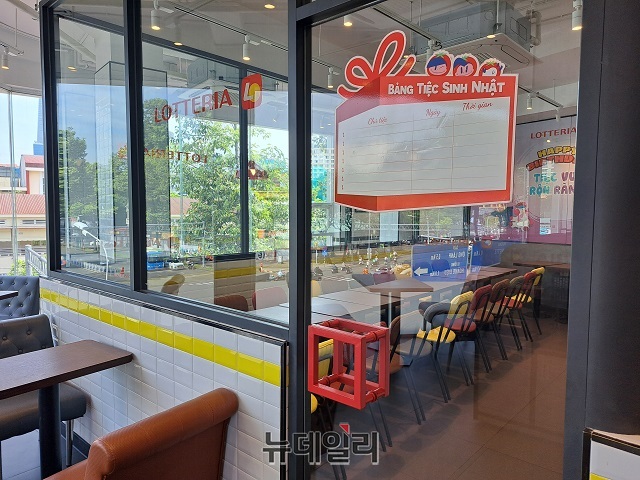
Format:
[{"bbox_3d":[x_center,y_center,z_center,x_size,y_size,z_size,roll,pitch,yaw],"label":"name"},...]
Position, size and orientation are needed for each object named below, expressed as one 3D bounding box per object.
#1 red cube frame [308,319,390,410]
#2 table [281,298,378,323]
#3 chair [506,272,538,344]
[{"bbox_3d":[0.088,0.377,1.385,0.207,0.208,0.139,3,4,41],"label":"red cube frame"},{"bbox_3d":[0.053,0.904,3.571,0.620,0.750,0.460,3,4,41],"label":"table"},{"bbox_3d":[2.223,0.787,5.197,0.480,0.810,0.450,3,4,41],"label":"chair"}]

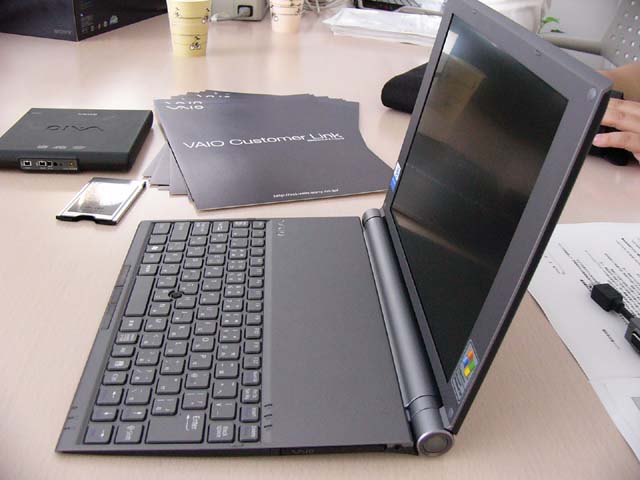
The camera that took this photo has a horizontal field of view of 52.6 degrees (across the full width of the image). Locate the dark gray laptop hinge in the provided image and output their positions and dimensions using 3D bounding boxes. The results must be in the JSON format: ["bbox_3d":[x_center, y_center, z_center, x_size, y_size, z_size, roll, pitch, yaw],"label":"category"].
[{"bbox_3d":[0.054,0.046,0.460,0.020,0.020,0.257,2,29,-5],"label":"dark gray laptop hinge"}]

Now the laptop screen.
[{"bbox_3d":[0.084,-0.042,0.406,0.006,0.158,0.211,10,28,-10],"label":"laptop screen"}]

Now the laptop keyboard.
[{"bbox_3d":[-0.086,0.047,0.450,0.093,0.005,0.248,0,29,-4],"label":"laptop keyboard"}]

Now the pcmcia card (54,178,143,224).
[{"bbox_3d":[-0.196,-0.036,0.589,0.054,0.005,0.086,5,29,1],"label":"pcmcia card"}]

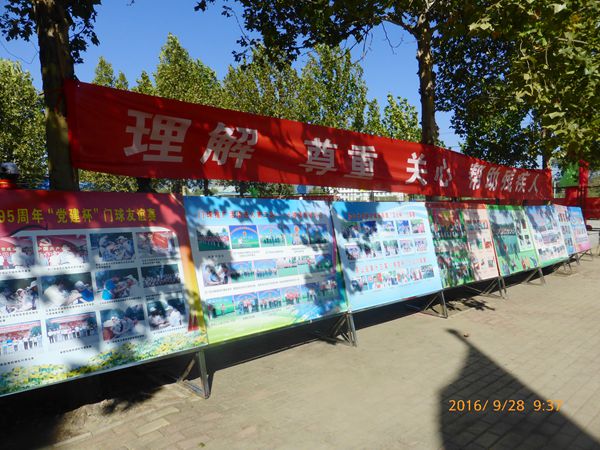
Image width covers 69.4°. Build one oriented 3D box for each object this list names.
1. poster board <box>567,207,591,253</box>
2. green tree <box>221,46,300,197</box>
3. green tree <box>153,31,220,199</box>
[{"bbox_3d":[8.457,0.127,13.059,1.695,1.288,0.250,-2,2,-44],"label":"poster board"},{"bbox_3d":[-2.051,-4.172,22.640,4.362,10.197,4.362,0,2,0],"label":"green tree"},{"bbox_3d":[-5.193,-3.946,20.136,3.393,9.882,3.393,0,2,0],"label":"green tree"}]

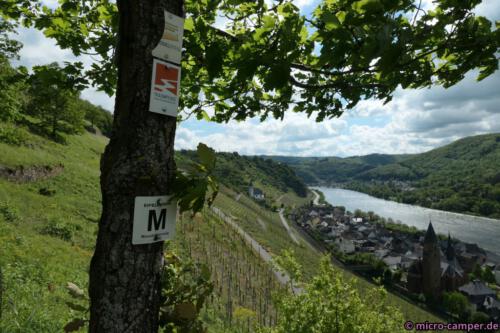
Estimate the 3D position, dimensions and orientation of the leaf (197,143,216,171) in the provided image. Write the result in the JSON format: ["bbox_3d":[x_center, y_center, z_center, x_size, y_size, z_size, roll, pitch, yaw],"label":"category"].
[{"bbox_3d":[-0.101,-0.023,0.770,0.041,0.062,0.018,-14,0,-6],"label":"leaf"}]

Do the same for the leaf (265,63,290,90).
[{"bbox_3d":[0.083,-0.270,1.000,0.075,0.080,0.025,0,2,9],"label":"leaf"}]

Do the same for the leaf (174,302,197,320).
[{"bbox_3d":[-0.155,0.348,0.800,0.052,0.043,0.020,0,2,-6],"label":"leaf"}]

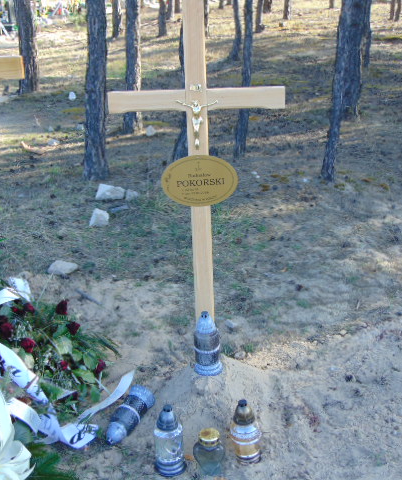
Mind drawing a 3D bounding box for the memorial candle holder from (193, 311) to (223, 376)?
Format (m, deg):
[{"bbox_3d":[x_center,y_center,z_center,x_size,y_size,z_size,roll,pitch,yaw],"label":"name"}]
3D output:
[{"bbox_3d":[0.027,0.371,2.637,0.104,0.233,0.104,-1,21,0],"label":"memorial candle holder"}]

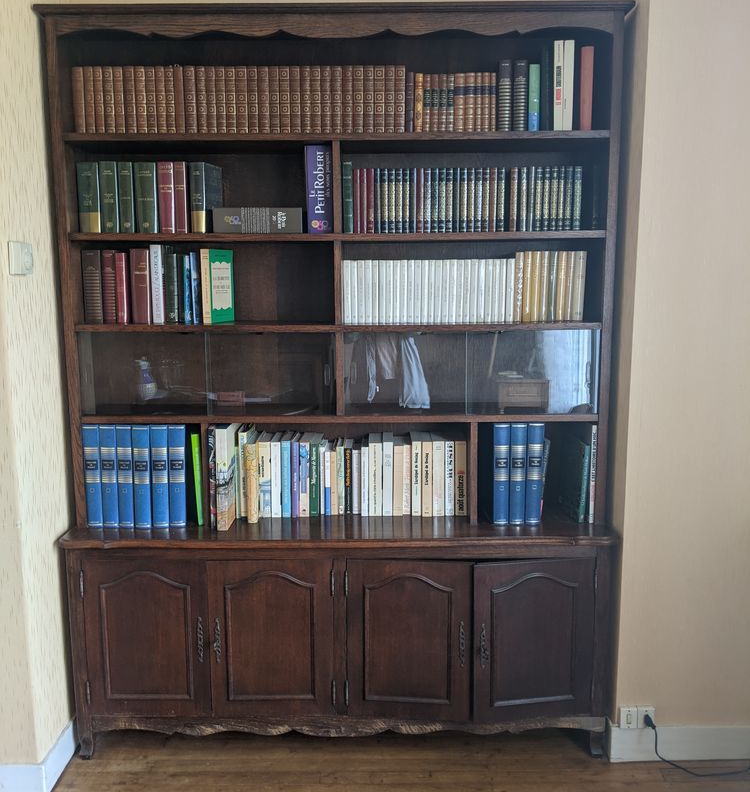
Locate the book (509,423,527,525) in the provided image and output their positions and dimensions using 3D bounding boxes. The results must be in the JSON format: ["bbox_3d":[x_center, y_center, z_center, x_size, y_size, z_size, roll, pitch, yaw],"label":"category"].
[{"bbox_3d":[0.388,0.199,2.218,0.041,0.284,0.205,0,9,0],"label":"book"}]

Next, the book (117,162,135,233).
[{"bbox_3d":[-0.646,-0.523,2.087,0.036,0.179,0.125,0,9,0],"label":"book"}]

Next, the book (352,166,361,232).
[{"bbox_3d":[-0.052,-0.565,2.288,0.019,0.183,0.120,0,9,0],"label":"book"}]

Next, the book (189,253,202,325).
[{"bbox_3d":[-0.517,-0.319,2.317,0.021,0.207,0.135,0,9,0],"label":"book"}]

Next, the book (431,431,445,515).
[{"bbox_3d":[0.185,0.231,2.331,0.034,0.222,0.138,0,8,0],"label":"book"}]

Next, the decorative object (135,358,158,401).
[{"bbox_3d":[-0.703,-0.051,2.401,0.064,0.135,0.070,0,9,0],"label":"decorative object"}]

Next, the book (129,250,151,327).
[{"bbox_3d":[-0.632,-0.303,2.170,0.048,0.200,0.135,0,8,0],"label":"book"}]

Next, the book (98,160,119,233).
[{"bbox_3d":[-0.720,-0.547,2.179,0.044,0.189,0.130,0,8,0],"label":"book"}]

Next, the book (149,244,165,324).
[{"bbox_3d":[-0.574,-0.302,2.128,0.029,0.207,0.140,0,9,0],"label":"book"}]

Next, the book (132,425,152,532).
[{"bbox_3d":[-0.628,0.205,2.208,0.043,0.286,0.205,0,9,0],"label":"book"}]

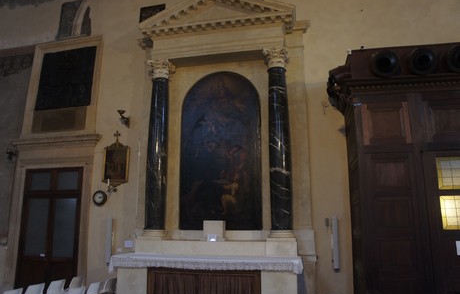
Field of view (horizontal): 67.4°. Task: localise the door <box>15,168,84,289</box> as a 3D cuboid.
[{"bbox_3d":[-4.122,1.970,7.837,1.543,3.008,0.090,-3,-12,12],"label":"door"}]

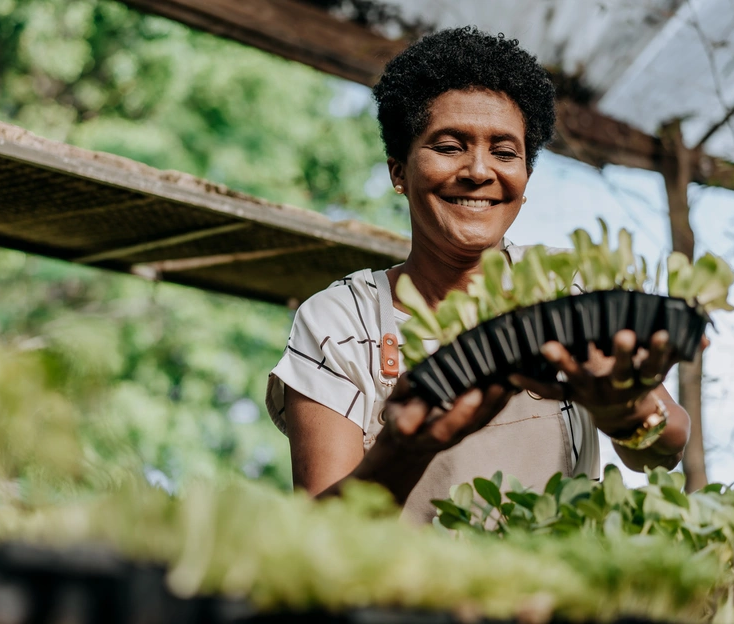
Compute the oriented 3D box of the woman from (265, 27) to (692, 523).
[{"bbox_3d":[0.125,0.446,1.500,0.480,1.650,0.500,0,-10,-8],"label":"woman"}]

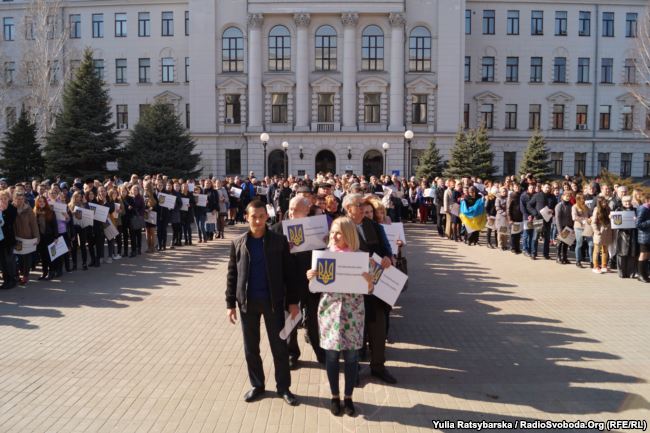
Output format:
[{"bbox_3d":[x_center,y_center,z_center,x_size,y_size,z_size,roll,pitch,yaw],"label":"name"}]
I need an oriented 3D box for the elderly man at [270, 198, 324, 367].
[{"bbox_3d":[-0.266,0.669,4.995,0.560,1.748,0.420,0,5,3],"label":"elderly man"}]

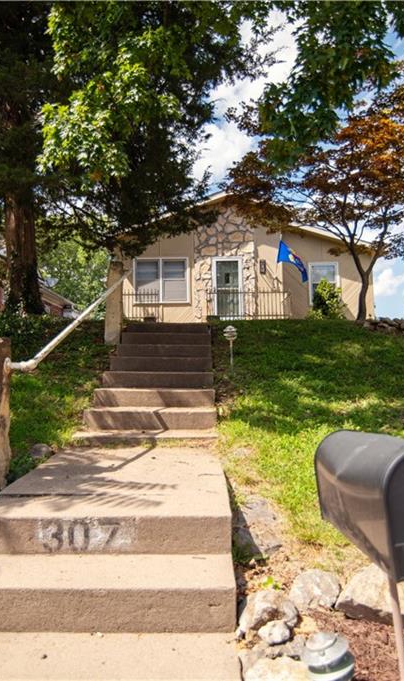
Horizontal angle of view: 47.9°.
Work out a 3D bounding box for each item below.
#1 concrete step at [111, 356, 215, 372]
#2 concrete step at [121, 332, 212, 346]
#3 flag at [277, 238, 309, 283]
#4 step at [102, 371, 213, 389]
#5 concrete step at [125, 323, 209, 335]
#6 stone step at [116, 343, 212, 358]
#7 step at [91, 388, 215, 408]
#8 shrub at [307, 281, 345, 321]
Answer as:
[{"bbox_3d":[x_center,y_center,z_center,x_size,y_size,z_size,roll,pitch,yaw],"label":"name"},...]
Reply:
[{"bbox_3d":[-0.463,0.275,5.380,1.170,0.160,0.380,0,-1,0],"label":"concrete step"},{"bbox_3d":[-0.462,-0.015,6.140,1.170,0.155,0.380,0,-1,0],"label":"concrete step"},{"bbox_3d":[2.790,-2.460,14.000,1.000,1.350,0.400,0,-1,0],"label":"flag"},{"bbox_3d":[-0.483,0.448,5.210,1.220,0.170,0.400,0,-2,0],"label":"step"},{"bbox_3d":[-0.472,-0.167,6.520,1.170,0.150,0.380,0,-1,0],"label":"concrete step"},{"bbox_3d":[-0.461,0.138,5.760,1.170,0.155,0.380,0,-1,0],"label":"stone step"},{"bbox_3d":[-0.479,0.600,4.800,1.220,0.175,0.400,0,-2,0],"label":"step"},{"bbox_3d":[3.700,-1.130,13.400,1.100,1.200,1.050,0,-2,0],"label":"shrub"}]

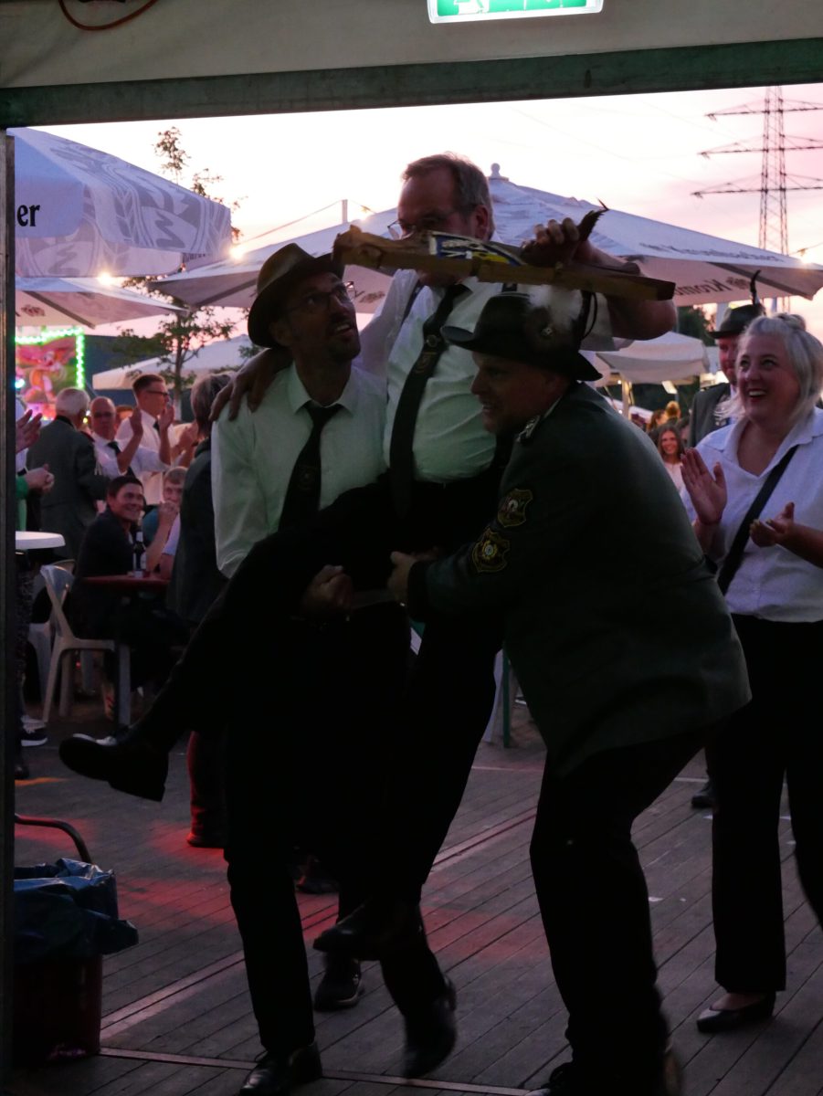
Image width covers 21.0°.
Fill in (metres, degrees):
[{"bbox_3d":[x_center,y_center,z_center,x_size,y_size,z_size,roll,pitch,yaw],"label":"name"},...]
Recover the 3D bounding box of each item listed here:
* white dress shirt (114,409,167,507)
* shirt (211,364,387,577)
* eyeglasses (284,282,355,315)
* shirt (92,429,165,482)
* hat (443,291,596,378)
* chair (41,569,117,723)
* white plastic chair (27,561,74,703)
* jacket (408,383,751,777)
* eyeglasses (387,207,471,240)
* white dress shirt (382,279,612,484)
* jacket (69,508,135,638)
[{"bbox_3d":[-1.526,-0.516,12.600,0.330,0.570,0.460,0,2,22],"label":"white dress shirt"},{"bbox_3d":[-0.202,-0.142,4.760,0.500,0.550,0.330,5,2,-3],"label":"shirt"},{"bbox_3d":[-0.201,-0.528,4.700,0.140,0.050,0.140,-10,-14,-42],"label":"eyeglasses"},{"bbox_3d":[-1.665,-0.396,12.400,0.500,0.560,0.330,-2,2,-29],"label":"shirt"},{"bbox_3d":[0.236,-0.448,4.620,0.330,0.160,0.280,14,1,-18],"label":"hat"},{"bbox_3d":[-1.610,0.488,11.700,0.520,0.820,0.460,0,2,21],"label":"chair"},{"bbox_3d":[-2.030,0.461,12.500,0.460,0.820,0.520,0,2,18],"label":"white plastic chair"},{"bbox_3d":[0.318,0.083,4.620,0.600,0.760,0.560,-16,2,-6],"label":"jacket"},{"bbox_3d":[0.042,-0.673,4.580,0.145,0.050,0.140,5,15,38],"label":"eyeglasses"},{"bbox_3d":[0.165,-0.348,4.650,0.520,0.490,0.340,5,-1,33],"label":"white dress shirt"},{"bbox_3d":[-1.586,0.133,11.700,0.370,0.670,0.460,10,5,30],"label":"jacket"}]

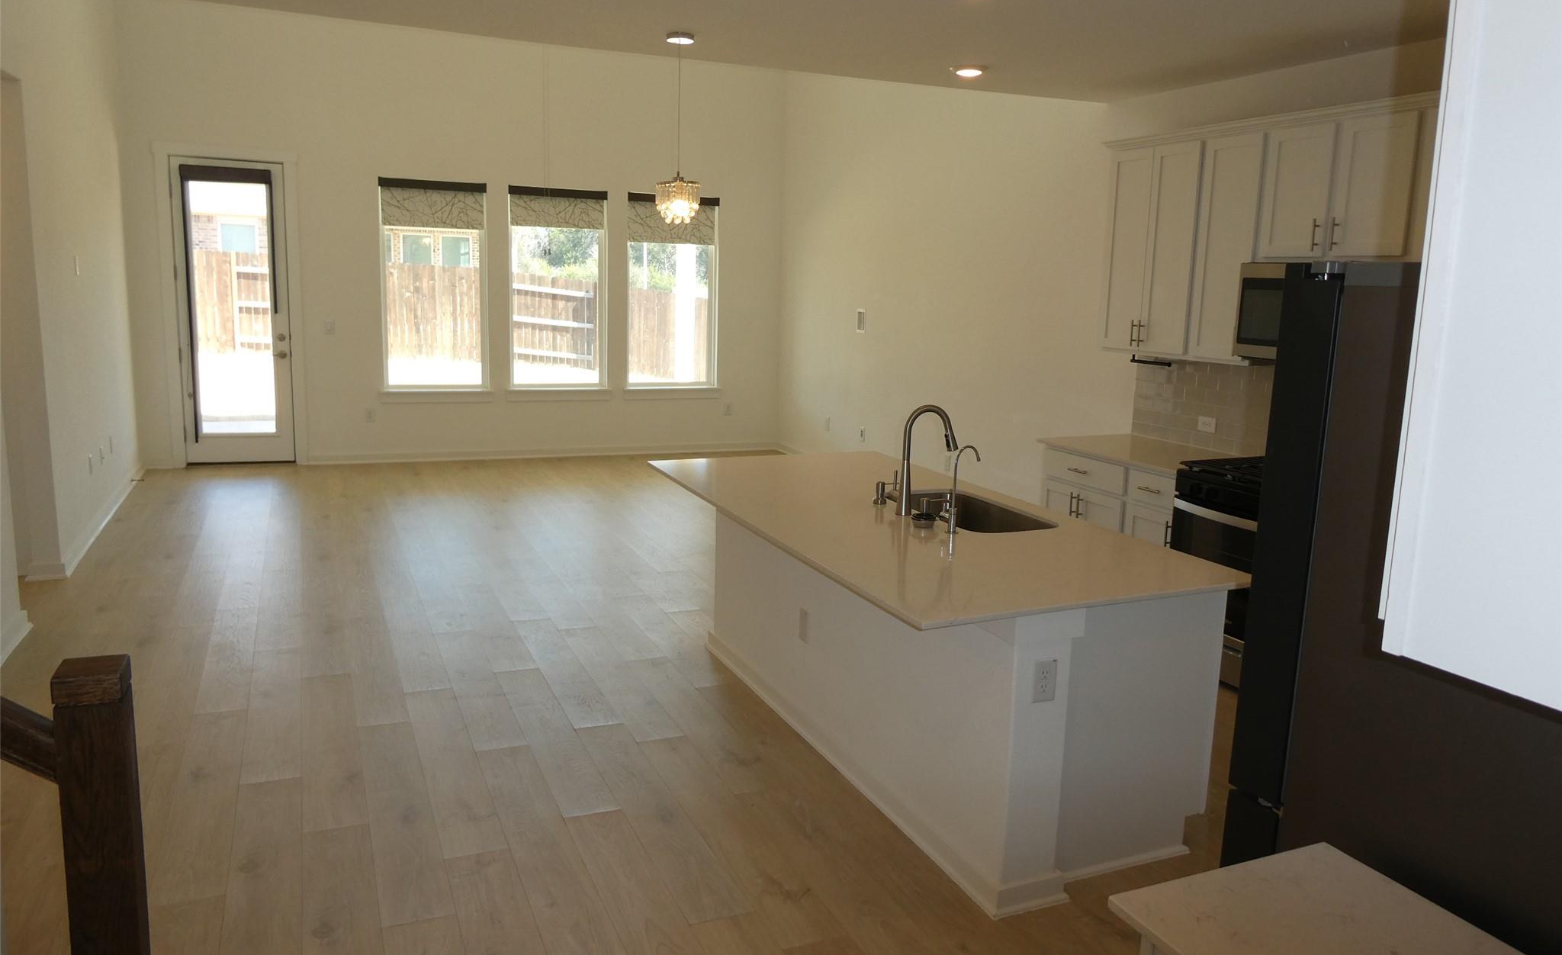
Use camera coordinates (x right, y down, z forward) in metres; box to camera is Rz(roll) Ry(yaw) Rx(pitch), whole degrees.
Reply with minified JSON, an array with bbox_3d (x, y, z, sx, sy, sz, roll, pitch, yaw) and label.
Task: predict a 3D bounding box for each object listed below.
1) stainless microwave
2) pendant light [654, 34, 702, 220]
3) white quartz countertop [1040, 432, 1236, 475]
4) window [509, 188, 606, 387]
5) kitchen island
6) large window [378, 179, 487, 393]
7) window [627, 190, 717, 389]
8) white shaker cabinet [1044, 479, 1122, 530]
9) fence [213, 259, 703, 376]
[{"bbox_3d":[2.437,-0.723,4.731,0.395,0.443,0.757,-3,11,-23],"label":"stainless microwave"},{"bbox_3d":[-0.460,-1.559,4.880,0.200,0.816,0.200,2,10,0],"label":"pendant light"},{"bbox_3d":[1.931,-0.129,5.641,0.660,0.032,1.045,-3,11,-23],"label":"white quartz countertop"},{"bbox_3d":[-2.053,-1.734,10.047,0.901,1.819,0.120,-3,11,-23],"label":"window"},{"bbox_3d":[0.412,0.548,4.122,1.180,0.890,2.445,-3,11,-23],"label":"kitchen island"},{"bbox_3d":[-3.059,-1.687,9.616,0.904,1.819,0.120,-3,11,-23],"label":"large window"},{"bbox_3d":[-1.048,-1.782,10.477,0.917,1.819,0.120,-3,11,-23],"label":"window"},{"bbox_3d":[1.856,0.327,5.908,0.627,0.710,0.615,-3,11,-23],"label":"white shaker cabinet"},{"bbox_3d":[-6.059,-3.137,21.686,9.600,2.050,0.200,-3,11,-23],"label":"fence"}]

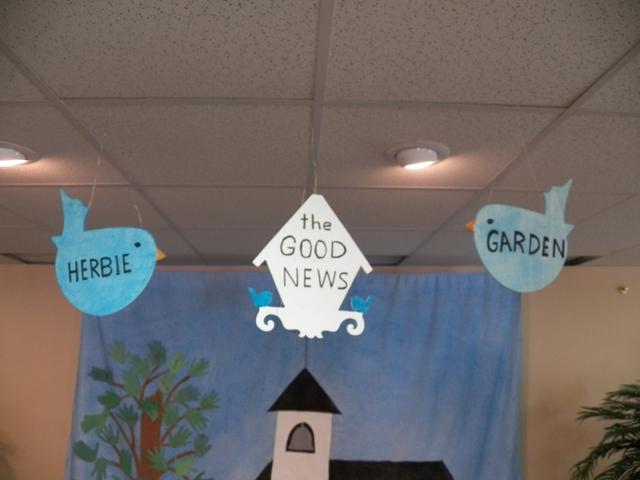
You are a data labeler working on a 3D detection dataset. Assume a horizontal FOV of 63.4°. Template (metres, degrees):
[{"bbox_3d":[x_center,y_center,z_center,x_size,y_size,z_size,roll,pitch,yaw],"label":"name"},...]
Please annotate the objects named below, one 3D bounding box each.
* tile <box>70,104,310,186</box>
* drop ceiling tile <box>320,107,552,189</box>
[{"bbox_3d":[-0.321,-0.260,1.494,0.600,0.020,0.600,0,-13,-2],"label":"tile"},{"bbox_3d":[0.289,-0.257,1.519,0.600,0.020,0.600,0,-13,-2],"label":"drop ceiling tile"}]

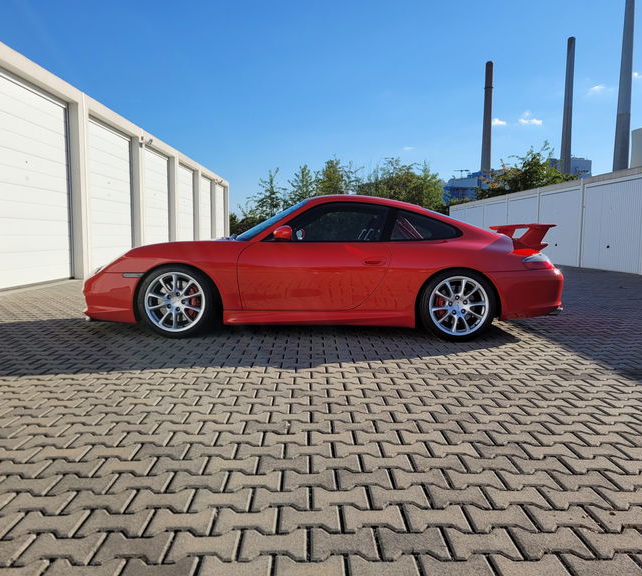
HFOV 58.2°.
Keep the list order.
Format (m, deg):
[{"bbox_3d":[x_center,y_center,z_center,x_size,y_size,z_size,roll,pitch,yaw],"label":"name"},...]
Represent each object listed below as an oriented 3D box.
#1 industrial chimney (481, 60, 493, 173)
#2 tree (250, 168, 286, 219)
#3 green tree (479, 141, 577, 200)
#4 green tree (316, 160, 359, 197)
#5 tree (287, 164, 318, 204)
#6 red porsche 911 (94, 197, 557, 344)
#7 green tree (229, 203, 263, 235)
[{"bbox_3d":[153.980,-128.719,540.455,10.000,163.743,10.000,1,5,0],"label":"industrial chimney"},{"bbox_3d":[-3.525,-5.353,38.678,2.800,5.375,2.800,1,5,0],"label":"tree"},{"bbox_3d":[14.019,-6.213,39.588,6.800,7.275,5.500,1,5,0],"label":"green tree"},{"bbox_3d":[1.095,-5.812,39.636,3.200,6.209,3.200,1,5,0],"label":"green tree"},{"bbox_3d":[-1.224,-5.590,39.659,2.400,5.716,2.400,1,5,0],"label":"tree"},{"bbox_3d":[0.049,-0.265,5.619,4.435,1.275,1.800,1,5,0],"label":"red porsche 911"},{"bbox_3d":[-4.685,-3.792,35.808,2.300,2.759,2.300,1,5,0],"label":"green tree"}]

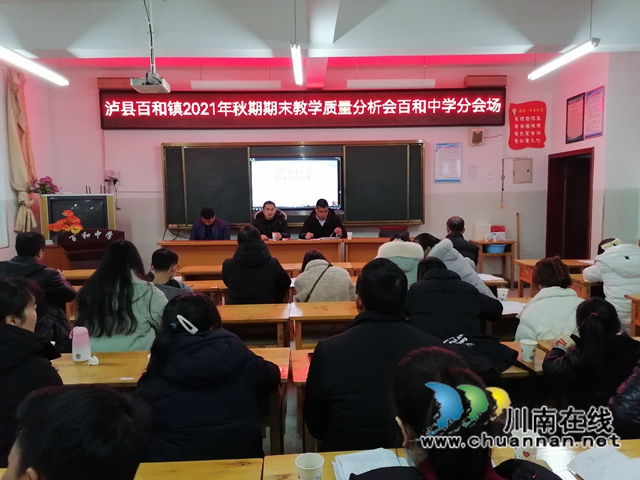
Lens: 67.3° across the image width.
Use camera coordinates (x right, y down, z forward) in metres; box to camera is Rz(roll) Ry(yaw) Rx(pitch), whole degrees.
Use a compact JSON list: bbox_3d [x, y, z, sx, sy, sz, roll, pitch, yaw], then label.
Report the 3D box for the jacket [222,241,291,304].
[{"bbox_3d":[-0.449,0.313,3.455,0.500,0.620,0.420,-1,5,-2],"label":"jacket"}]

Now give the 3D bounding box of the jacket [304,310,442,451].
[{"bbox_3d":[0.178,0.561,1.727,0.490,0.670,0.420,-1,6,-2],"label":"jacket"}]

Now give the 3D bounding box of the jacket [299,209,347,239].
[{"bbox_3d":[0.035,-0.105,6.044,0.600,0.580,0.420,-1,5,-2],"label":"jacket"}]

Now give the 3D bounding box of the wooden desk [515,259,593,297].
[{"bbox_3d":[2.876,0.631,5.399,1.200,0.750,0.420,-1,4,-1],"label":"wooden desk"}]

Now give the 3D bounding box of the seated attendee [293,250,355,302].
[{"bbox_3d":[0.034,0.612,3.932,0.510,1.080,0.750,-1,5,-1],"label":"seated attendee"}]

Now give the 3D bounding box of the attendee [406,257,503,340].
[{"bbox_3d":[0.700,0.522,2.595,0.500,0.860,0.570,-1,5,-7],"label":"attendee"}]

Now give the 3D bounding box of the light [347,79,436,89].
[{"bbox_3d":[0.984,-2.160,6.643,1.230,0.110,0.130,-1,4,-1],"label":"light"}]

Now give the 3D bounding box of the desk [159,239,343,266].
[{"bbox_3d":[-0.919,0.389,6.543,2.400,0.770,0.480,-1,4,-1],"label":"desk"}]

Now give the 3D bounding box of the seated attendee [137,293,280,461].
[{"bbox_3d":[-0.376,0.727,1.765,0.490,1.130,0.720,-1,4,-1],"label":"seated attendee"}]

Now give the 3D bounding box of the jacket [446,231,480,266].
[{"bbox_3d":[1.330,0.247,4.773,0.500,0.680,0.380,-1,5,-1],"label":"jacket"}]

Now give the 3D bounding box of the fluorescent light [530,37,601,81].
[{"bbox_3d":[2.186,-1.634,4.445,0.070,0.080,1.200,-1,5,-1],"label":"fluorescent light"}]

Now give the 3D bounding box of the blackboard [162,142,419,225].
[{"bbox_3d":[-0.387,-0.872,7.626,4.100,1.330,0.120,-1,5,-1],"label":"blackboard"}]

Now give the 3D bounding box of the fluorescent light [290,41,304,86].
[{"bbox_3d":[-0.208,-1.651,4.579,0.090,0.090,1.230,-1,4,-1],"label":"fluorescent light"}]

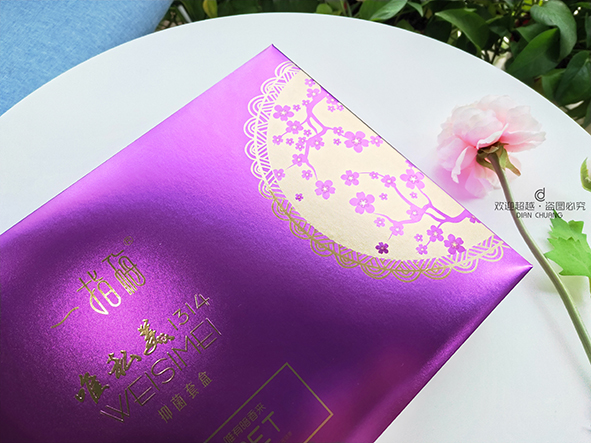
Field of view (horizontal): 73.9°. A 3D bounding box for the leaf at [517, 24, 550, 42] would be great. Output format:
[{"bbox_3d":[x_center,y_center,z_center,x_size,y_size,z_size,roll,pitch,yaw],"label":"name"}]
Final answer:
[{"bbox_3d":[0.382,-0.302,0.630,0.056,0.022,0.040,32,90,10],"label":"leaf"}]

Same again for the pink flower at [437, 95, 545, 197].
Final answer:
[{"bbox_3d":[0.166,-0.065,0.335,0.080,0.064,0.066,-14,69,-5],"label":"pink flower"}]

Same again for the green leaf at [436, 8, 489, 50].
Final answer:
[{"bbox_3d":[0.260,-0.298,0.610,0.088,0.030,0.050,39,91,10],"label":"green leaf"}]

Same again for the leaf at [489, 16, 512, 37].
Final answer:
[{"bbox_3d":[0.338,-0.323,0.650,0.036,0.022,0.050,-32,81,4],"label":"leaf"}]

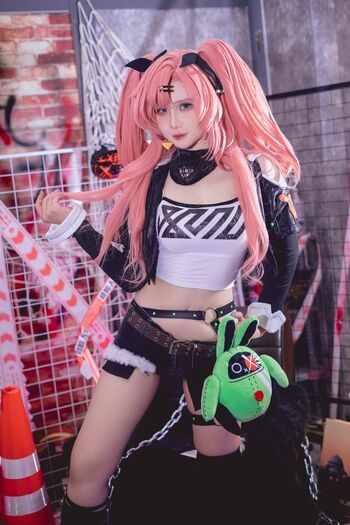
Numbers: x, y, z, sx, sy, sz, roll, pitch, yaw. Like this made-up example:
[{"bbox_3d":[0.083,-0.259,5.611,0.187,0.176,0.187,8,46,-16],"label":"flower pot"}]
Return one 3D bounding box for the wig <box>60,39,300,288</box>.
[{"bbox_3d":[0.015,-0.265,1.950,0.600,0.640,0.380,-7,5,17],"label":"wig"}]

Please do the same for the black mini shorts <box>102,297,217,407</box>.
[{"bbox_3d":[-0.005,0.245,1.990,0.360,0.285,0.260,-5,3,-1],"label":"black mini shorts"}]

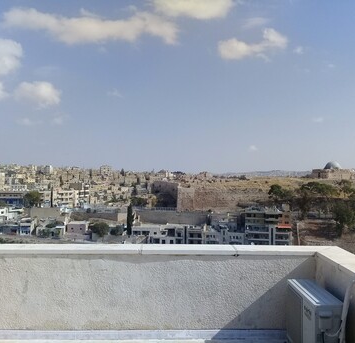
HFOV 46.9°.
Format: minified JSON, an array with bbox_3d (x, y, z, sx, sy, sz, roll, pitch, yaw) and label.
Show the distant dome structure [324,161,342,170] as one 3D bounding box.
[{"bbox_3d":[125.100,-4.675,330.000,13.400,7.400,13.400,0,0,21],"label":"distant dome structure"}]

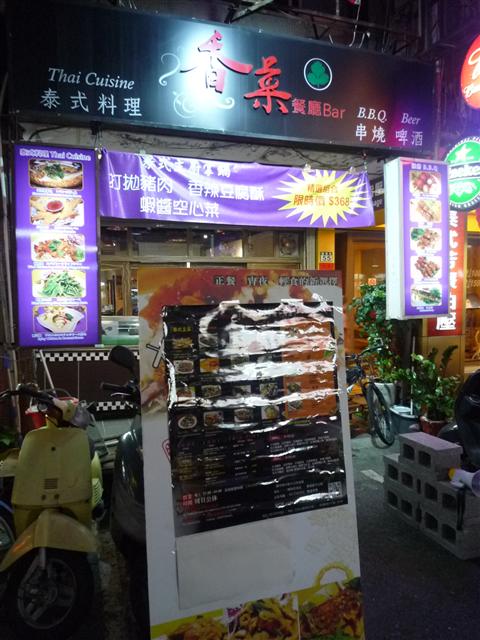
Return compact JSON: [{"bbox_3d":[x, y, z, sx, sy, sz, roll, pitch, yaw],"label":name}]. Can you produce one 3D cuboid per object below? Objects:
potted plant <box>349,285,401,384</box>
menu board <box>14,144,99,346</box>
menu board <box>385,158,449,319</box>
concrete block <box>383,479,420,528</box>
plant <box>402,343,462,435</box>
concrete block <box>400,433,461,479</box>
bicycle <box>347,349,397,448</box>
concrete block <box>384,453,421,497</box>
[{"bbox_3d":[1.612,0.137,5.500,0.570,1.150,0.500,-1,1,0],"label":"potted plant"},{"bbox_3d":[-1.651,-0.651,4.226,0.693,1.780,0.190,-1,1,-12],"label":"menu board"},{"bbox_3d":[2.057,-0.909,5.364,0.693,1.780,0.264,-1,1,-22],"label":"menu board"},{"bbox_3d":[1.234,1.309,3.302,0.195,0.195,0.385,-1,1,-19],"label":"concrete block"},{"bbox_3d":[2.143,0.804,5.200,0.600,1.050,0.540,-1,1,0],"label":"plant"},{"bbox_3d":[1.288,0.920,3.142,0.195,0.195,0.385,-1,1,-19],"label":"concrete block"},{"bbox_3d":[0.886,0.849,4.886,1.600,1.060,0.550,-1,1,-8],"label":"bicycle"},{"bbox_3d":[1.232,1.113,3.298,0.195,0.195,0.385,-1,1,-19],"label":"concrete block"}]

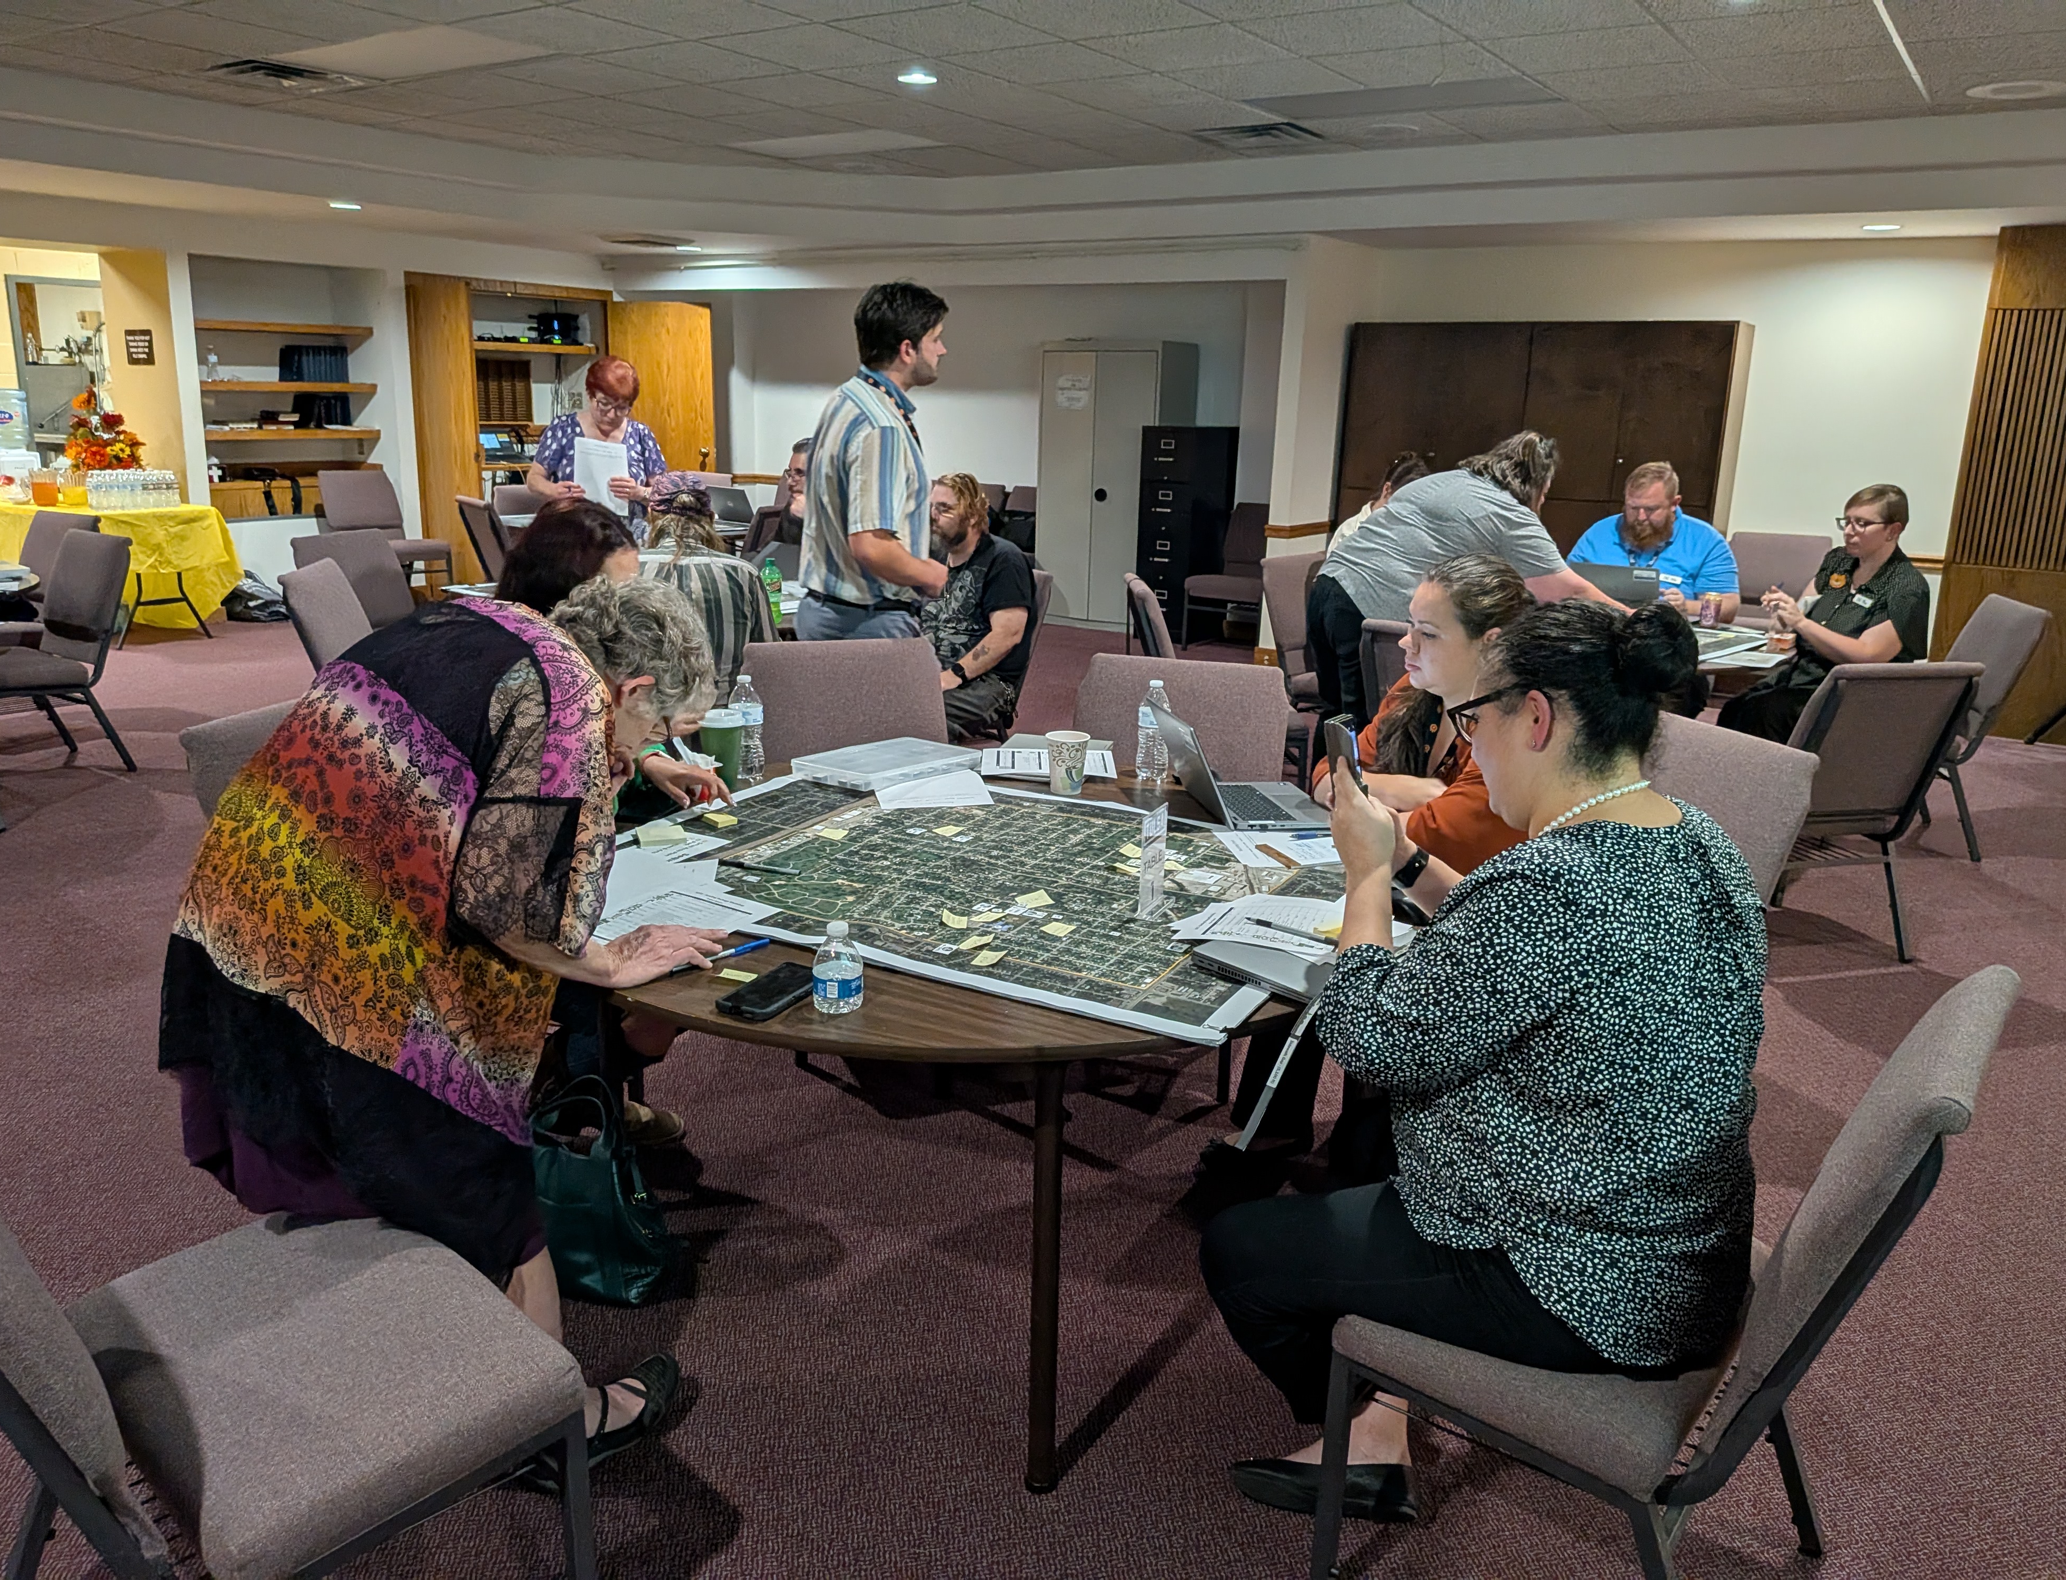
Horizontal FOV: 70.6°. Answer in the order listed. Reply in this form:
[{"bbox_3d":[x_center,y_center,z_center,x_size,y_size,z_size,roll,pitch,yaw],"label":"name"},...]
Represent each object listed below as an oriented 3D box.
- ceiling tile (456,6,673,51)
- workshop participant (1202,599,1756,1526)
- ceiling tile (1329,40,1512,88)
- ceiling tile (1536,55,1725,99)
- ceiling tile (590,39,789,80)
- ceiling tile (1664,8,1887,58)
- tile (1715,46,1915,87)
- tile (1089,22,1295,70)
[{"bbox_3d":[-1.642,-2.686,5.163,0.610,0.020,0.610,12,19,32],"label":"ceiling tile"},{"bbox_3d":[0.604,0.447,1.935,0.750,1.320,0.570,11,18,30],"label":"workshop participant"},{"bbox_3d":[1.396,-2.659,5.347,0.600,0.020,0.600,12,19,32],"label":"ceiling tile"},{"bbox_3d":[2.241,-2.683,5.516,0.600,0.020,0.600,12,19,32],"label":"ceiling tile"},{"bbox_3d":[-1.317,-2.813,5.632,0.600,0.020,0.600,11,18,32],"label":"ceiling tile"},{"bbox_3d":[2.411,-2.454,4.718,0.605,0.020,0.605,12,19,32],"label":"ceiling tile"},{"bbox_3d":[2.740,-2.557,5.153,0.600,0.020,0.600,11,18,32],"label":"tile"},{"bbox_3d":[0.537,-2.624,5.147,0.600,0.020,0.600,11,18,32],"label":"tile"}]

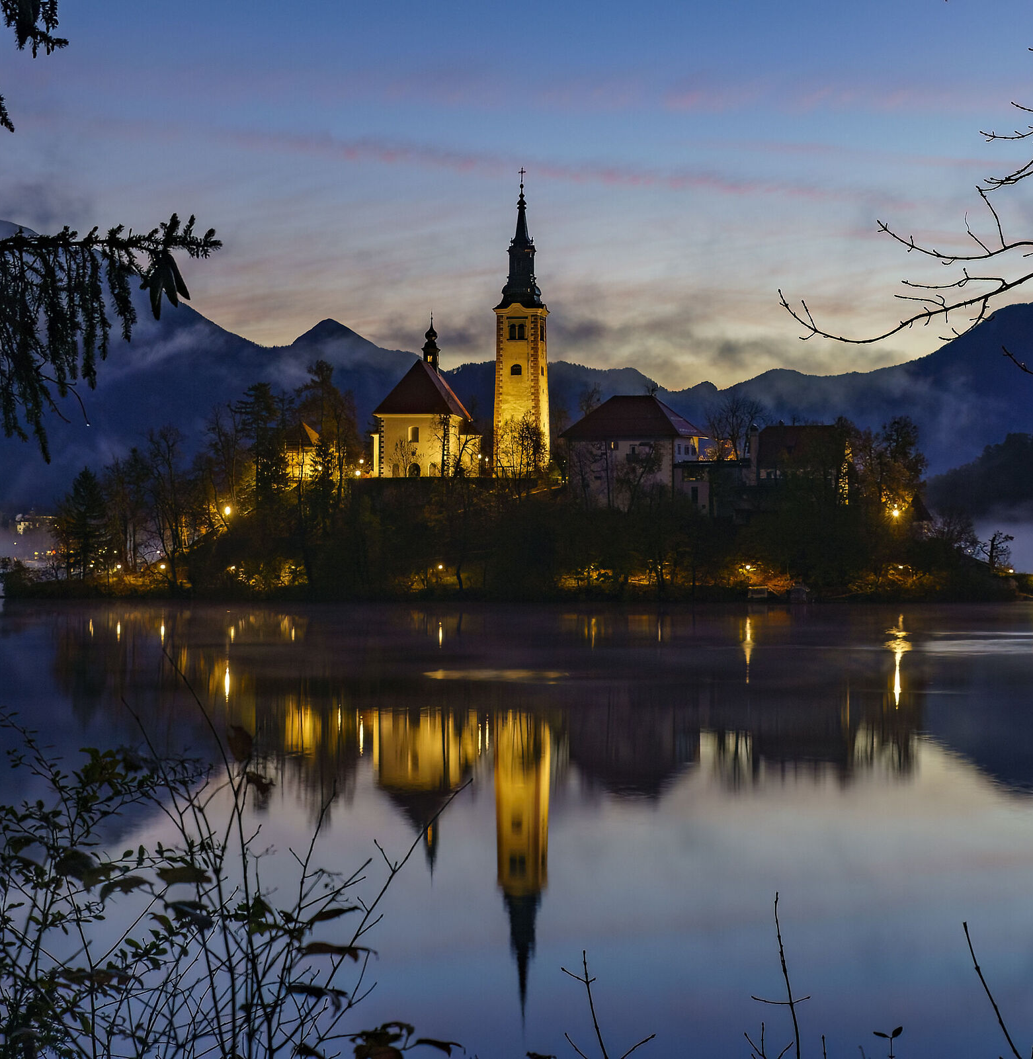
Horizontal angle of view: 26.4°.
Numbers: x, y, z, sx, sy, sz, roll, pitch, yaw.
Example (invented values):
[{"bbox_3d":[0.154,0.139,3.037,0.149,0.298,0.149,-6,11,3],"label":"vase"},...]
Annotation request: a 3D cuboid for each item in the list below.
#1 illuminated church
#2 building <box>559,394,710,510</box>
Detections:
[{"bbox_3d":[-8.800,-34.500,383.000,31.000,52.000,27.000,0,-1,10],"label":"illuminated church"},{"bbox_3d":[19.800,-13.000,372.000,21.400,19.200,14.800,0,-1,22],"label":"building"}]

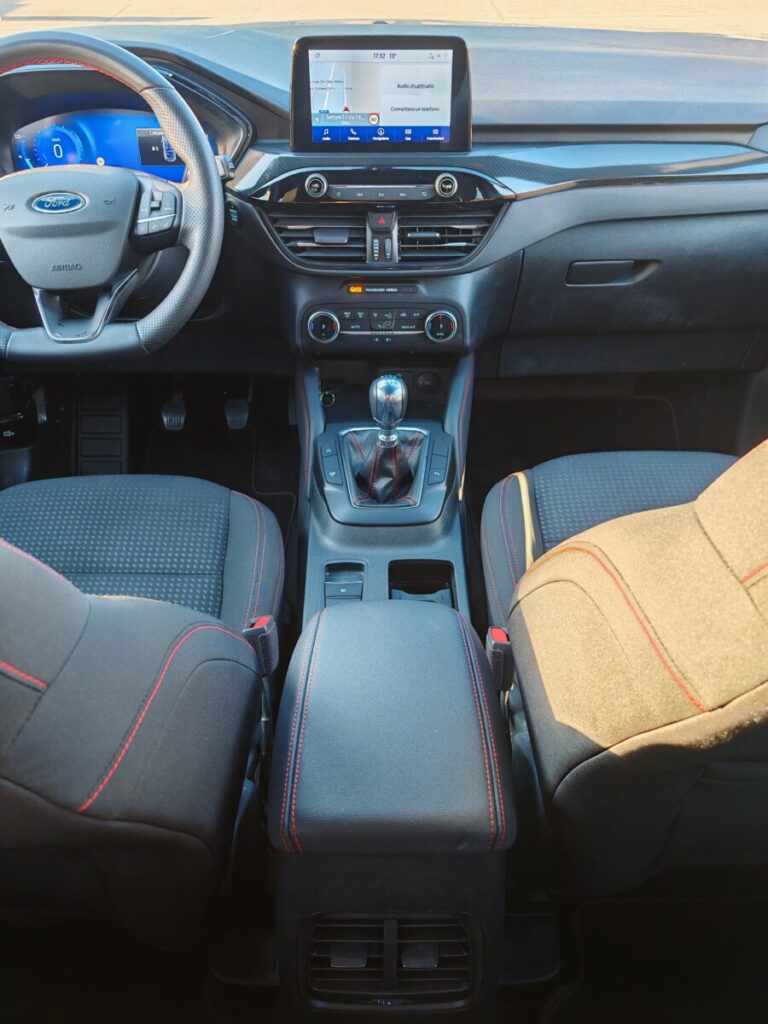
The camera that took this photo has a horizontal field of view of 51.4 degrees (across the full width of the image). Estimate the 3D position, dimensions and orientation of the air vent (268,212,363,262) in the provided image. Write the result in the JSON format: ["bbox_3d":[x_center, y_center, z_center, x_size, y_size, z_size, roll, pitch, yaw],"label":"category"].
[{"bbox_3d":[-0.089,-0.363,1.050,0.129,0.068,0.040,0,29,0],"label":"air vent"}]

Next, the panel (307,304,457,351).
[{"bbox_3d":[-0.003,-0.256,1.100,0.213,0.064,0.035,0,21,0],"label":"panel"}]

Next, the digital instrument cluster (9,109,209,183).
[{"bbox_3d":[-0.371,-0.501,1.095,0.275,0.100,0.030,0,23,0],"label":"digital instrument cluster"}]

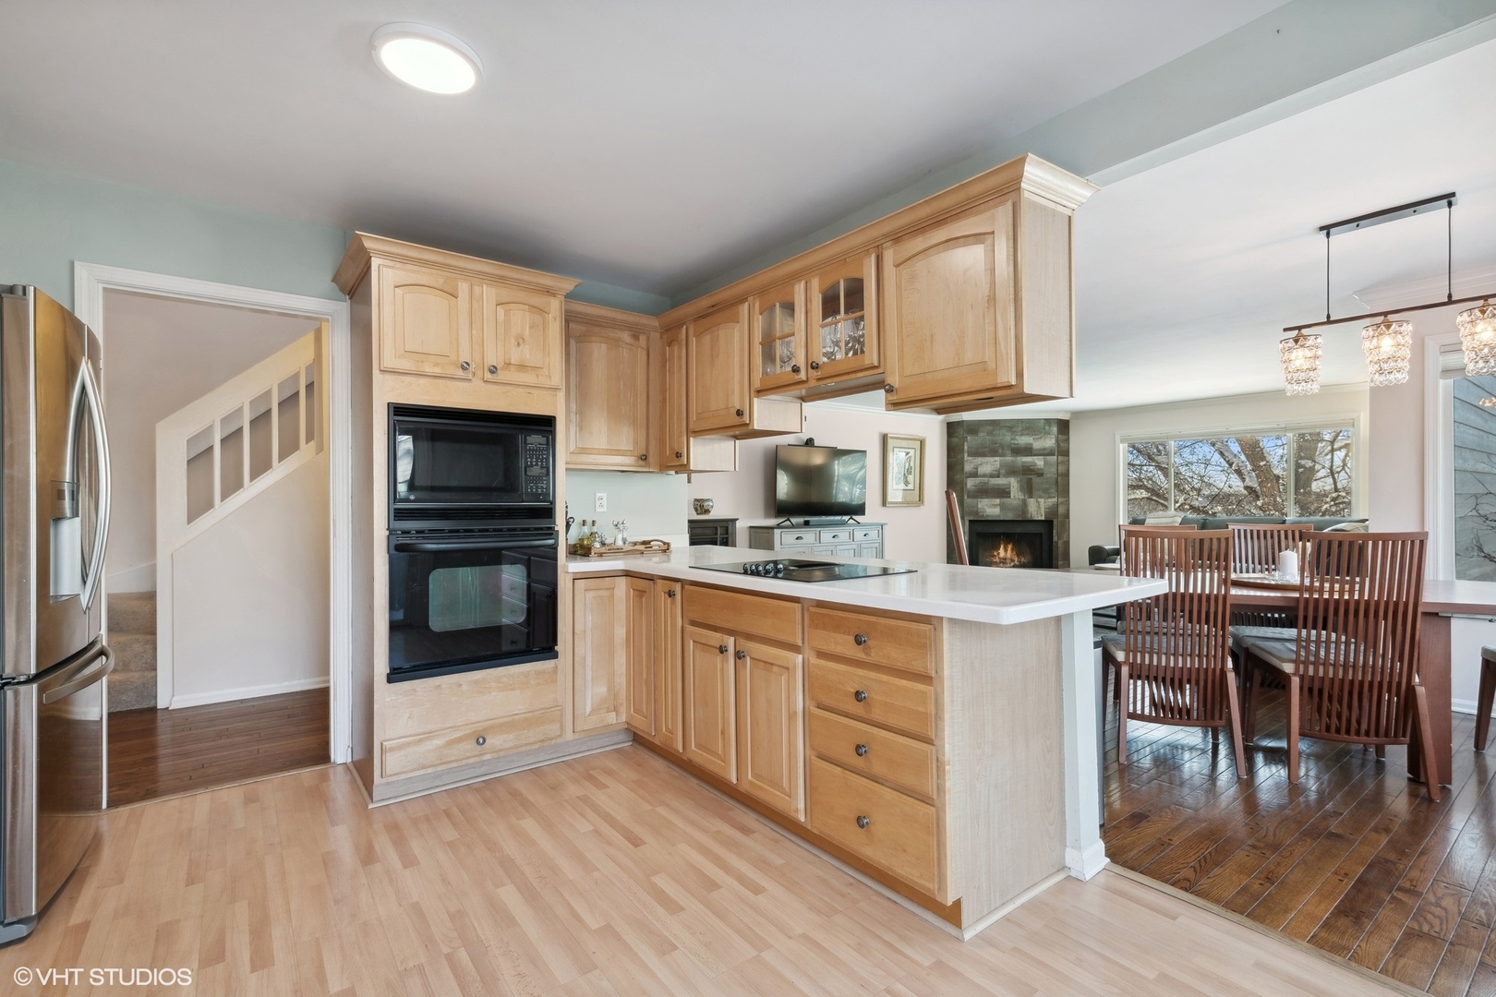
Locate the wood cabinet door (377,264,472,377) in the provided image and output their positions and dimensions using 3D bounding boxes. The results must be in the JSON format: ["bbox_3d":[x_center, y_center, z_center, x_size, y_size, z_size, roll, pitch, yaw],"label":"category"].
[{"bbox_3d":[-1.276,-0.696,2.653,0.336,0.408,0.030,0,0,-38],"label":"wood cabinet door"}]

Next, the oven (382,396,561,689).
[{"bbox_3d":[-1.285,0.177,2.987,0.676,1.084,0.580,0,-1,-38],"label":"oven"}]

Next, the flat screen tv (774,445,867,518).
[{"bbox_3d":[0.872,-0.177,7.663,1.440,0.820,0.080,0,-1,-38],"label":"flat screen tv"}]

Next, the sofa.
[{"bbox_3d":[5.328,0.733,7.407,0.950,0.980,2.500,0,-1,-38],"label":"sofa"}]

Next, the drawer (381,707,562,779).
[{"bbox_3d":[-1.256,1.019,2.957,0.718,0.146,0.450,0,-1,-38],"label":"drawer"}]

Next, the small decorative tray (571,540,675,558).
[{"bbox_3d":[-0.718,0.271,3.701,0.480,0.070,0.300,0,-1,-38],"label":"small decorative tray"}]

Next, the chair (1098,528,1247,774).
[{"bbox_3d":[1.981,0.671,3.132,0.510,1.050,0.600,-1,-1,22],"label":"chair"}]

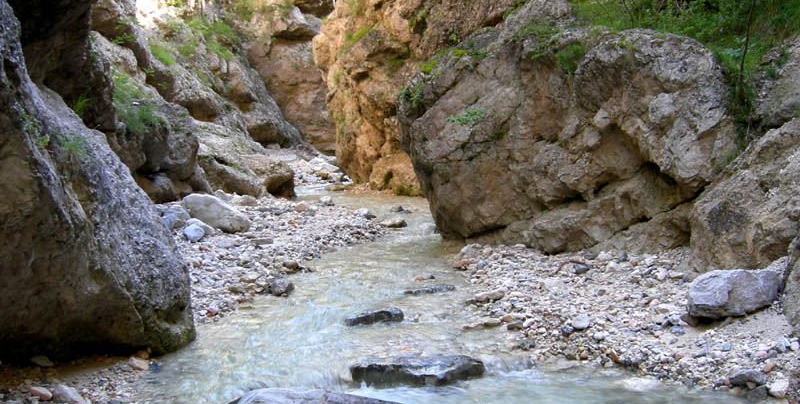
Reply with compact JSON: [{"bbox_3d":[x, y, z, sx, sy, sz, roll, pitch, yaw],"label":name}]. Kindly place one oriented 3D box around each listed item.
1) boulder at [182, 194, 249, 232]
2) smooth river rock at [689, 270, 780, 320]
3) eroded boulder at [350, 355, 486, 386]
[{"bbox_3d":[-2.347,0.132,10.609,0.868,0.498,0.618,-1,4,-10],"label":"boulder"},{"bbox_3d":[2.511,0.688,6.283,0.650,0.353,0.433,1,4,10],"label":"smooth river rock"},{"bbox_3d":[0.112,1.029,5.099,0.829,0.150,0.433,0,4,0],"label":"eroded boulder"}]

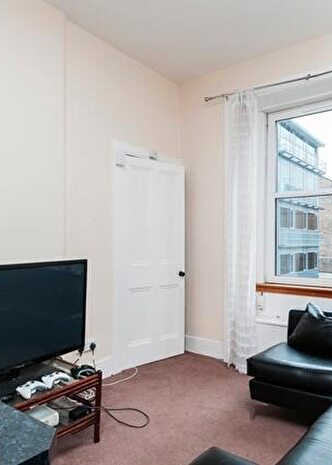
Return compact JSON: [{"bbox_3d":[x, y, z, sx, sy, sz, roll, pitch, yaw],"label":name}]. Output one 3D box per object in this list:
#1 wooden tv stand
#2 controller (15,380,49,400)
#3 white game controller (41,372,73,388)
[{"bbox_3d":[-0.790,1.037,1.917,0.420,0.420,0.800,-1,-1,37],"label":"wooden tv stand"},{"bbox_3d":[-0.694,0.815,1.804,0.110,0.060,0.155,-1,-1,37],"label":"controller"},{"bbox_3d":[-0.638,0.855,2.032,0.108,0.060,0.155,-1,-1,42],"label":"white game controller"}]

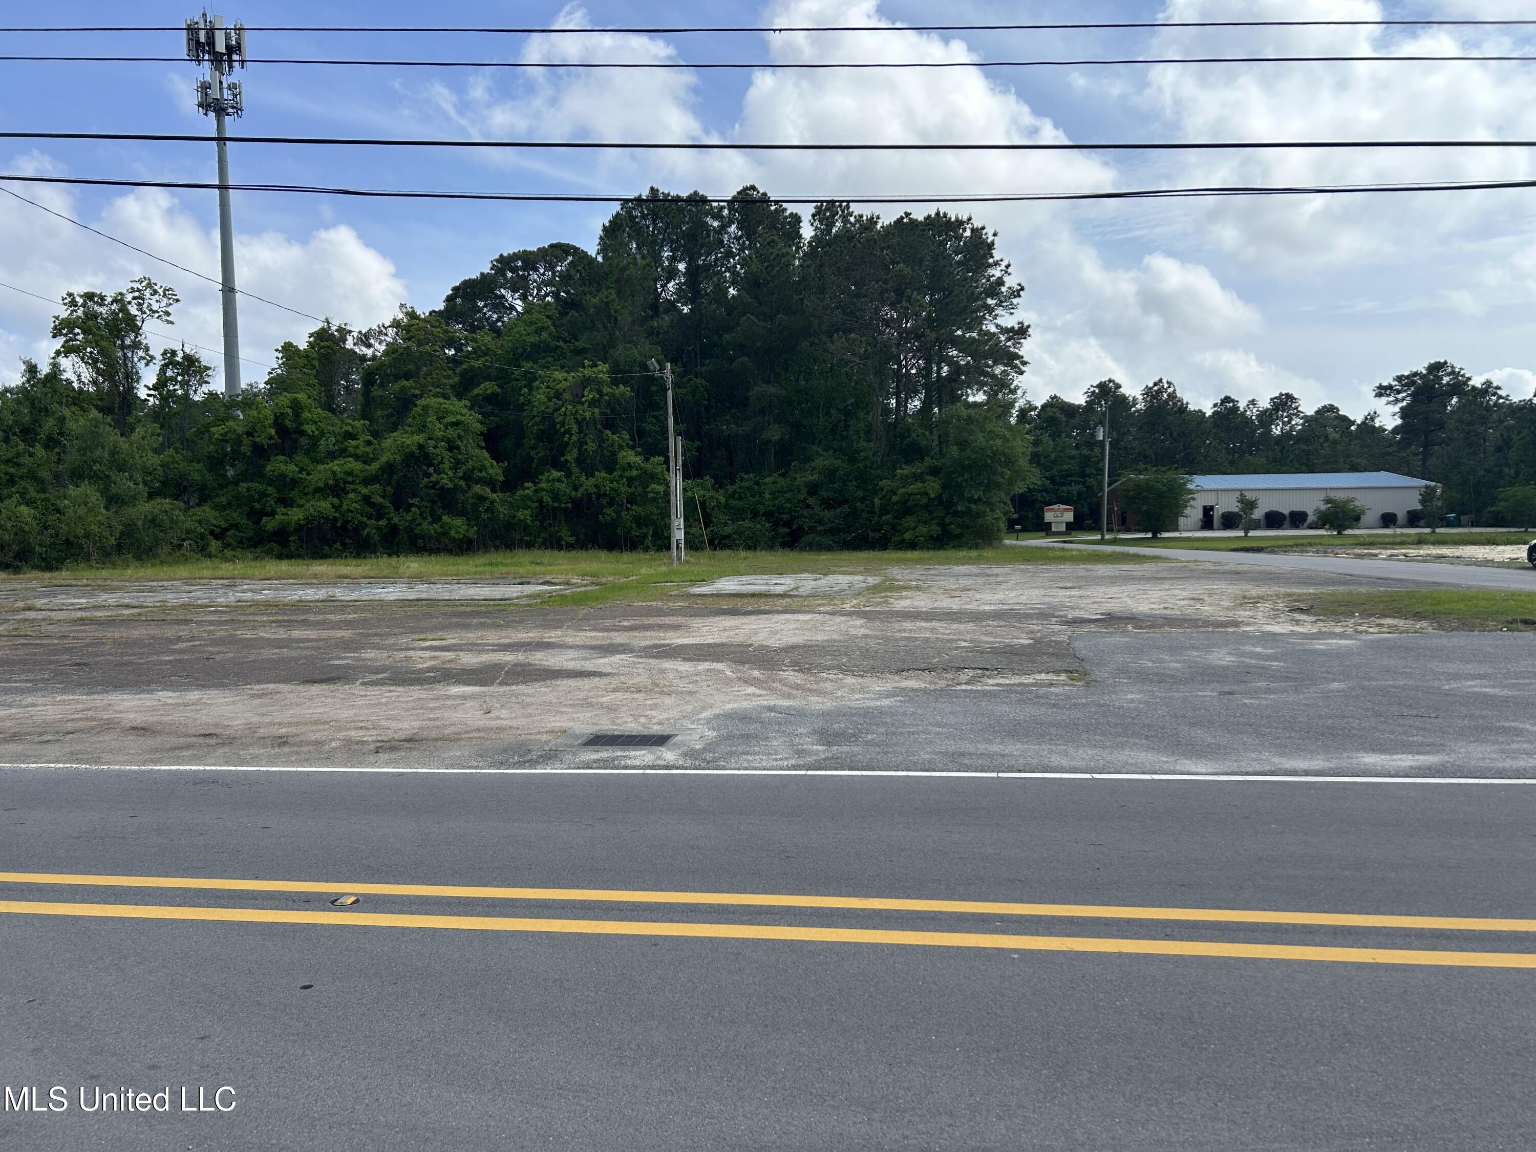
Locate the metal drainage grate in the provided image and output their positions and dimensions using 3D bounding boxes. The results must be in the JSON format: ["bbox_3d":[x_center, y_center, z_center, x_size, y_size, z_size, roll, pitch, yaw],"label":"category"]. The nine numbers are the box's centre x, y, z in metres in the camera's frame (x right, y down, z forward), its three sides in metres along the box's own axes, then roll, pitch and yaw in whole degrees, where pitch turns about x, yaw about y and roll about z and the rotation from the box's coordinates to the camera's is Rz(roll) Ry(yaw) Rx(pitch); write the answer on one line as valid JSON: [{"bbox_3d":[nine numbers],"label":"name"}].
[{"bbox_3d":[-1.135,1.375,9.494,0.670,0.050,0.490,-1,3,11],"label":"metal drainage grate"}]

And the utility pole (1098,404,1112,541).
[{"bbox_3d":[25.074,-7.711,86.000,0.900,10.050,0.500,-2,2,0],"label":"utility pole"}]

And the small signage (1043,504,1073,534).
[{"bbox_3d":[26.178,-5.084,104.000,2.600,2.800,0.500,-1,2,6],"label":"small signage"}]

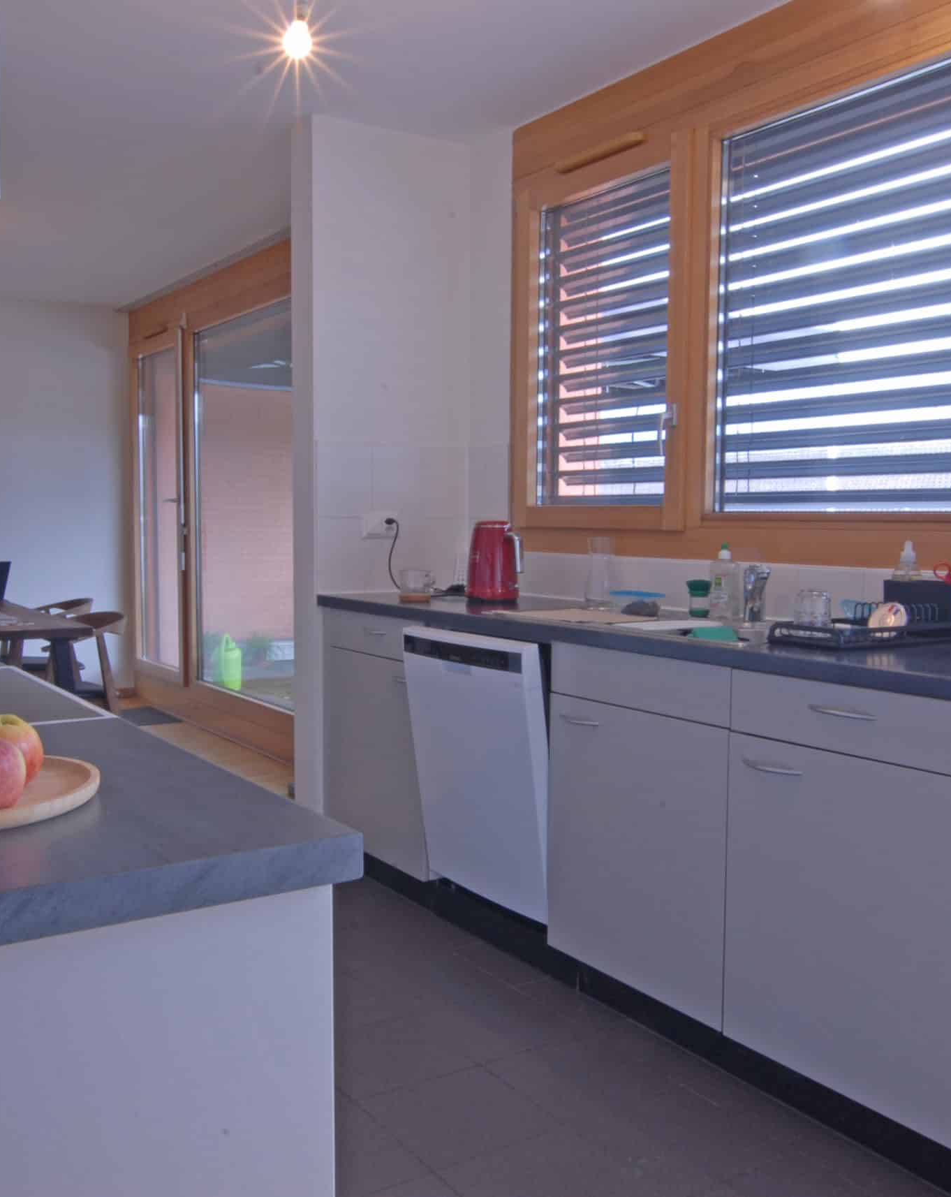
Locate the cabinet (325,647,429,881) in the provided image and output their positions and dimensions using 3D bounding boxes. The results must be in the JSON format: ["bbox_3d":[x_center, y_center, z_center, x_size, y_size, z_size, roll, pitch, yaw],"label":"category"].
[{"bbox_3d":[-0.073,0.475,3.802,0.570,0.626,0.623,-2,5,-33],"label":"cabinet"}]

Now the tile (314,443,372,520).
[{"bbox_3d":[-0.437,-0.388,3.965,0.207,0.238,0.010,-2,5,-33],"label":"tile"}]

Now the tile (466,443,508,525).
[{"bbox_3d":[0.049,-0.401,4.130,0.010,0.255,0.260,-2,5,-33],"label":"tile"}]

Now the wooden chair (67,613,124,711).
[{"bbox_3d":[-1.712,0.442,5.003,0.520,0.740,0.540,-2,5,-33],"label":"wooden chair"}]

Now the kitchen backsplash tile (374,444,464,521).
[{"bbox_3d":[-0.192,-0.400,4.126,0.373,0.245,0.010,-2,5,-33],"label":"kitchen backsplash tile"}]

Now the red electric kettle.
[{"bbox_3d":[0.066,-0.116,3.701,0.210,0.248,0.162,4,5,43],"label":"red electric kettle"}]

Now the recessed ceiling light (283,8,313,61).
[{"bbox_3d":[-0.363,-1.153,2.440,0.060,0.105,0.060,0,4,0],"label":"recessed ceiling light"}]

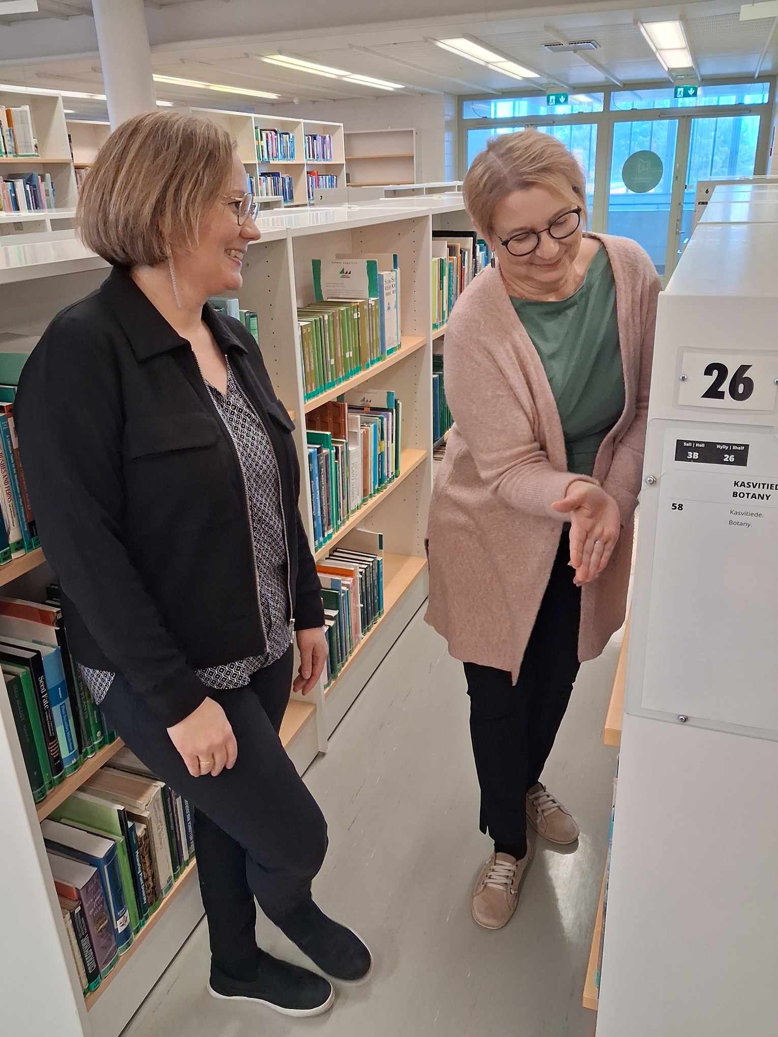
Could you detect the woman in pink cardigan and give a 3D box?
[{"bbox_3d":[0.296,0.134,1.607,0.440,1.641,0.597,-6,23,-10],"label":"woman in pink cardigan"}]

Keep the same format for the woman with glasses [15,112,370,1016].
[{"bbox_3d":[-0.289,0.232,1.386,0.393,1.661,0.463,11,26,29],"label":"woman with glasses"}]

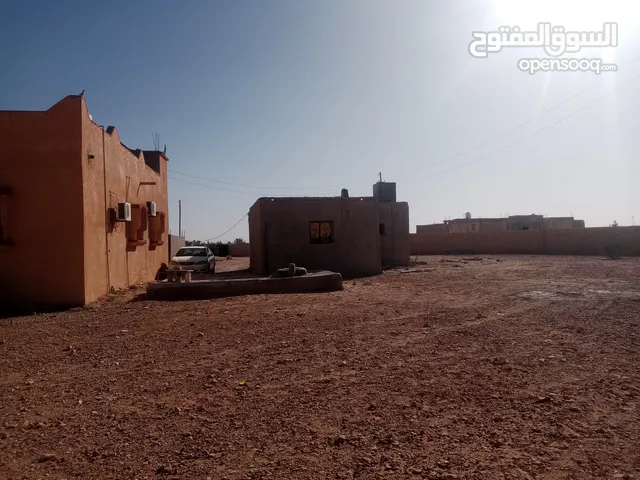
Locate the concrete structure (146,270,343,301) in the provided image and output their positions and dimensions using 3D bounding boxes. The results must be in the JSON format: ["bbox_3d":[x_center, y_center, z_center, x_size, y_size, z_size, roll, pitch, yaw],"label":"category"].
[{"bbox_3d":[-2.415,1.400,16.800,5.850,0.470,2.400,-1,0,-13],"label":"concrete structure"}]

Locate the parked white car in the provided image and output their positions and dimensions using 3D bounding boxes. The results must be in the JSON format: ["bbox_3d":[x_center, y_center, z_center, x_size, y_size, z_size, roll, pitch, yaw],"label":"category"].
[{"bbox_3d":[-6.655,0.968,27.499,1.800,1.460,4.750,-1,0,-6],"label":"parked white car"}]

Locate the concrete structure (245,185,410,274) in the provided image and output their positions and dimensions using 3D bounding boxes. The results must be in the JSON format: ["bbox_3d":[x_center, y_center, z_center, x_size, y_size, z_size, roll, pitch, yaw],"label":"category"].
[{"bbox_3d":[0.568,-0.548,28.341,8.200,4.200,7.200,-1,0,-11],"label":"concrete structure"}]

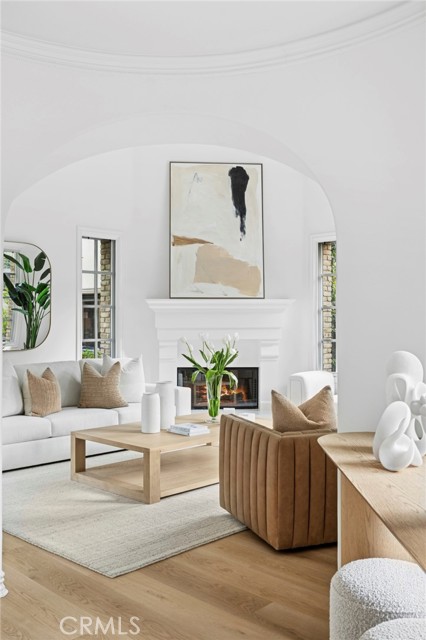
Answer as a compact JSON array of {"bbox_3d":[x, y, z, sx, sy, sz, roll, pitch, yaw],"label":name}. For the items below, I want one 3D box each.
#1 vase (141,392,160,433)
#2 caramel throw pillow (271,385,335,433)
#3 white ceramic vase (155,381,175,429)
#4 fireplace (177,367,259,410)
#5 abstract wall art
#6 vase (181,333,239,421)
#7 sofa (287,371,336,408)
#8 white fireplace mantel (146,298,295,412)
[{"bbox_3d":[-0.545,0.815,5.320,0.165,0.334,0.165,0,0,0],"label":"vase"},{"bbox_3d":[0.630,0.690,4.000,0.480,0.490,0.170,0,10,-21],"label":"caramel throw pillow"},{"bbox_3d":[-0.430,0.773,5.500,0.185,0.415,0.185,0,0,0],"label":"white ceramic vase"},{"bbox_3d":[0.068,0.880,7.860,1.050,0.560,0.300,0,0,-3],"label":"fireplace"},{"bbox_3d":[0.040,-1.150,7.740,1.235,1.785,0.050,0,-4,-5],"label":"abstract wall art"},{"bbox_3d":[-0.030,0.554,5.820,0.550,0.856,0.500,0,0,0],"label":"vase"},{"bbox_3d":[1.400,1.000,6.740,0.850,0.800,0.870,0,0,44],"label":"sofa"},{"bbox_3d":[0.090,0.451,7.690,1.850,1.420,0.300,0,0,-3],"label":"white fireplace mantel"}]

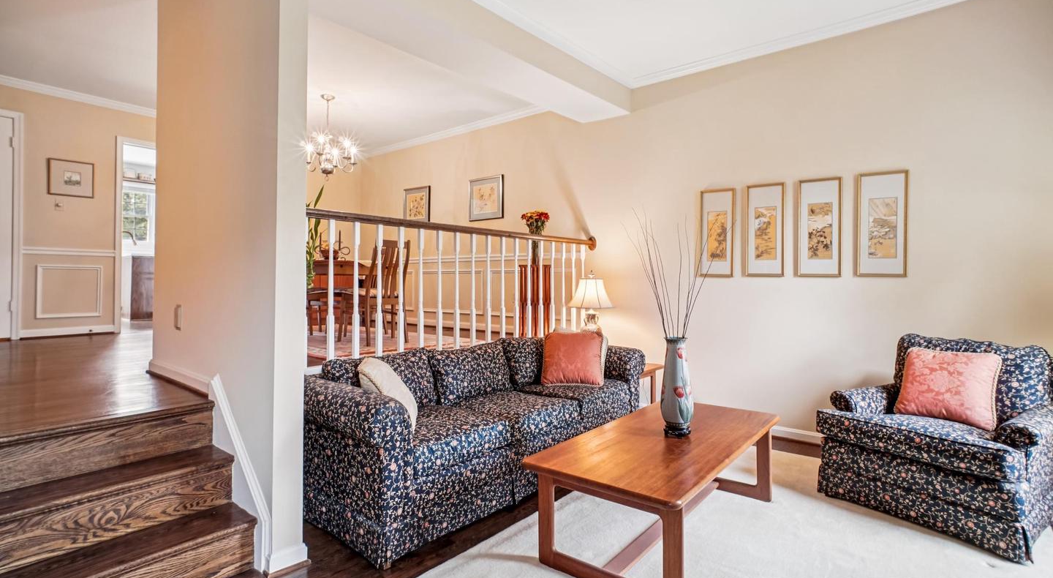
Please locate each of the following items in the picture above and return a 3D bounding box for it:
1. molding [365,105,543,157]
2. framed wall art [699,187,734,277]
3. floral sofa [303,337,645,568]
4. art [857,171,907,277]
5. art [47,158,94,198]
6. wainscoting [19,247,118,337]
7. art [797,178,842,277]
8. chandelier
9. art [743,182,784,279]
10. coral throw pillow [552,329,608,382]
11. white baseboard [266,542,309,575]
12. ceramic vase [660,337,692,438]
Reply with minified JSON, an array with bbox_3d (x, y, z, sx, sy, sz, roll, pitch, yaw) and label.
[{"bbox_3d":[-1.139,-1.944,5.920,3.310,0.080,0.065,1,1,39],"label":"molding"},{"bbox_3d":[1.537,-0.450,3.785,0.262,0.690,0.025,1,1,40],"label":"framed wall art"},{"bbox_3d":[-0.200,0.754,2.961,0.880,0.770,2.140,1,1,42],"label":"floral sofa"},{"bbox_3d":[2.416,-0.436,3.180,0.272,0.710,0.030,1,1,38],"label":"art"},{"bbox_3d":[-4.487,-1.089,4.617,0.025,0.347,0.322,1,1,40],"label":"art"},{"bbox_3d":[-4.561,0.031,4.671,0.040,0.860,0.680,1,1,42],"label":"wainscoting"},{"bbox_3d":[2.075,-0.429,3.316,0.257,0.690,0.025,1,1,40],"label":"art"},{"bbox_3d":[-1.945,-1.505,4.600,0.560,0.800,0.560,1,1,42],"label":"chandelier"},{"bbox_3d":[1.850,-0.450,3.630,0.272,0.710,0.030,1,1,38],"label":"art"},{"bbox_3d":[0.368,0.496,3.400,0.430,0.410,0.150,1,-13,-2],"label":"coral throw pillow"},{"bbox_3d":[-0.960,1.083,1.887,0.145,0.092,0.030,0,1,-45],"label":"white baseboard"},{"bbox_3d":[0.725,0.467,2.242,0.153,0.452,0.153,1,1,41],"label":"ceramic vase"}]

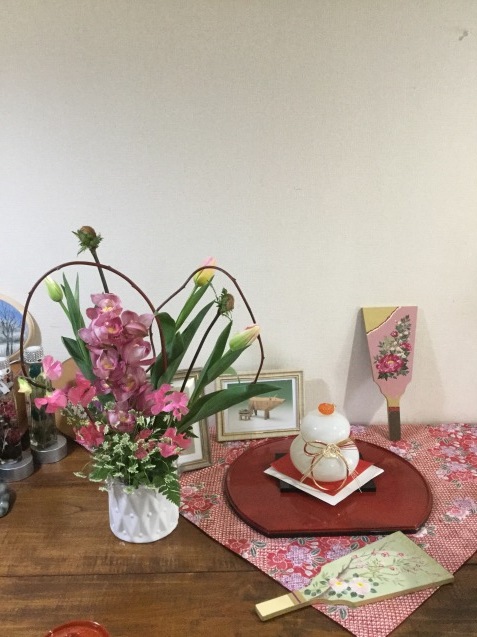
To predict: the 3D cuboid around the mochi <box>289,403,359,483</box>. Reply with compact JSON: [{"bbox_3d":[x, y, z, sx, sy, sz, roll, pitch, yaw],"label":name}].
[{"bbox_3d":[0.150,0.213,0.984,0.119,0.137,0.122,-1,16,0],"label":"mochi"}]

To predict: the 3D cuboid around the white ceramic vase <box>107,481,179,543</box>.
[{"bbox_3d":[-0.153,0.283,0.910,0.110,0.095,0.110,-1,16,0],"label":"white ceramic vase"}]

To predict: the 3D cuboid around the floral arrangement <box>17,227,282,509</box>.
[{"bbox_3d":[-0.134,0.068,0.842,0.385,0.395,0.240,-1,16,0],"label":"floral arrangement"}]

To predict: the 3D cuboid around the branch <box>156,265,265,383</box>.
[{"bbox_3d":[-0.043,0.012,0.862,0.165,0.190,0.090,-1,16,0],"label":"branch"}]

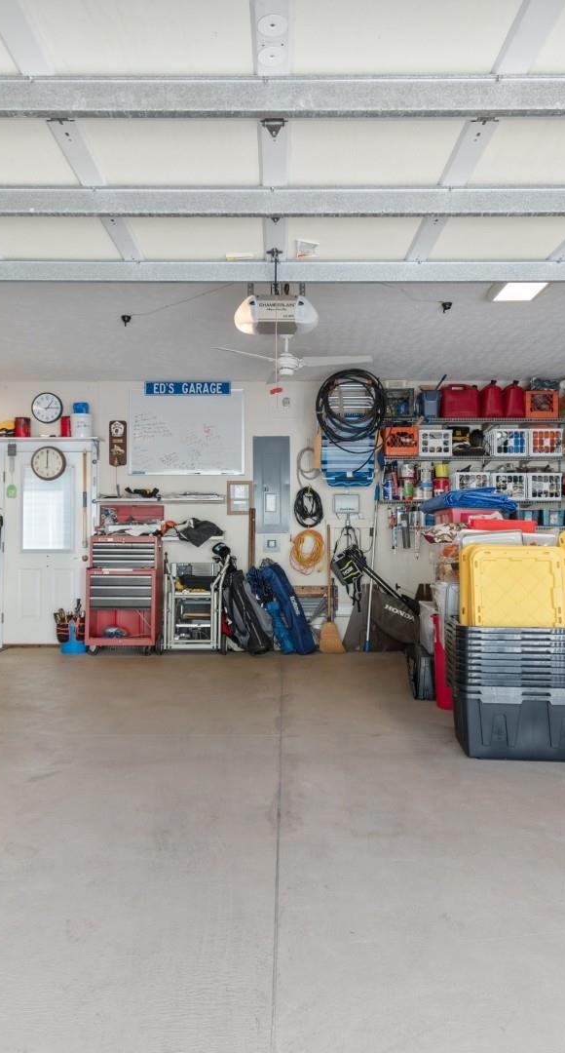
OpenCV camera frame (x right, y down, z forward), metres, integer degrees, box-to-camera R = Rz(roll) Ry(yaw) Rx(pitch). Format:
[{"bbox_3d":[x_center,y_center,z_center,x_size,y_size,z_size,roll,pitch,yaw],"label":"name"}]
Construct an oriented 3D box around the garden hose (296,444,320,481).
[{"bbox_3d":[0.282,-0.660,6.904,0.280,0.360,0.060,0,-1,0],"label":"garden hose"}]

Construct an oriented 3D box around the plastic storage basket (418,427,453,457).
[{"bbox_3d":[1.578,-0.856,6.760,0.340,0.270,0.350,0,-1,0],"label":"plastic storage basket"}]

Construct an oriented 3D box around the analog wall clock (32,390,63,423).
[{"bbox_3d":[-2.481,-1.265,6.950,0.335,0.335,0.050,0,-1,0],"label":"analog wall clock"}]

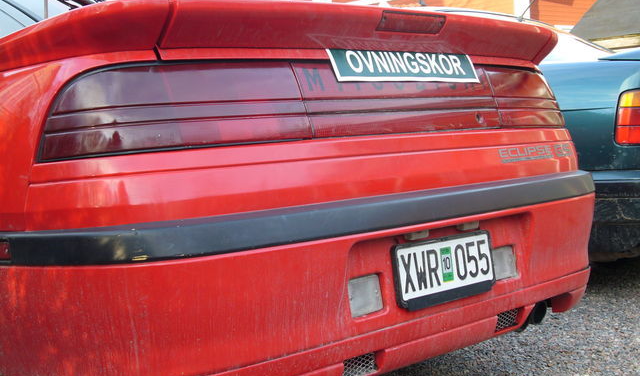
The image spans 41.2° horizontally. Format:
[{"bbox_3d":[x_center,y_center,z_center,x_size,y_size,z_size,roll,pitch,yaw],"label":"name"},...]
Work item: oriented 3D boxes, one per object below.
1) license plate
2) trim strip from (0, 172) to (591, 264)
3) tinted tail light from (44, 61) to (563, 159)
[{"bbox_3d":[0.277,0.174,1.830,0.312,0.128,0.020,-6,-2,-41],"label":"license plate"},{"bbox_3d":[0.186,0.029,1.917,1.660,0.090,0.370,-6,7,-41],"label":"trim strip"},{"bbox_3d":[0.158,-0.192,1.923,1.550,0.190,0.210,-6,7,-41],"label":"tinted tail light"}]

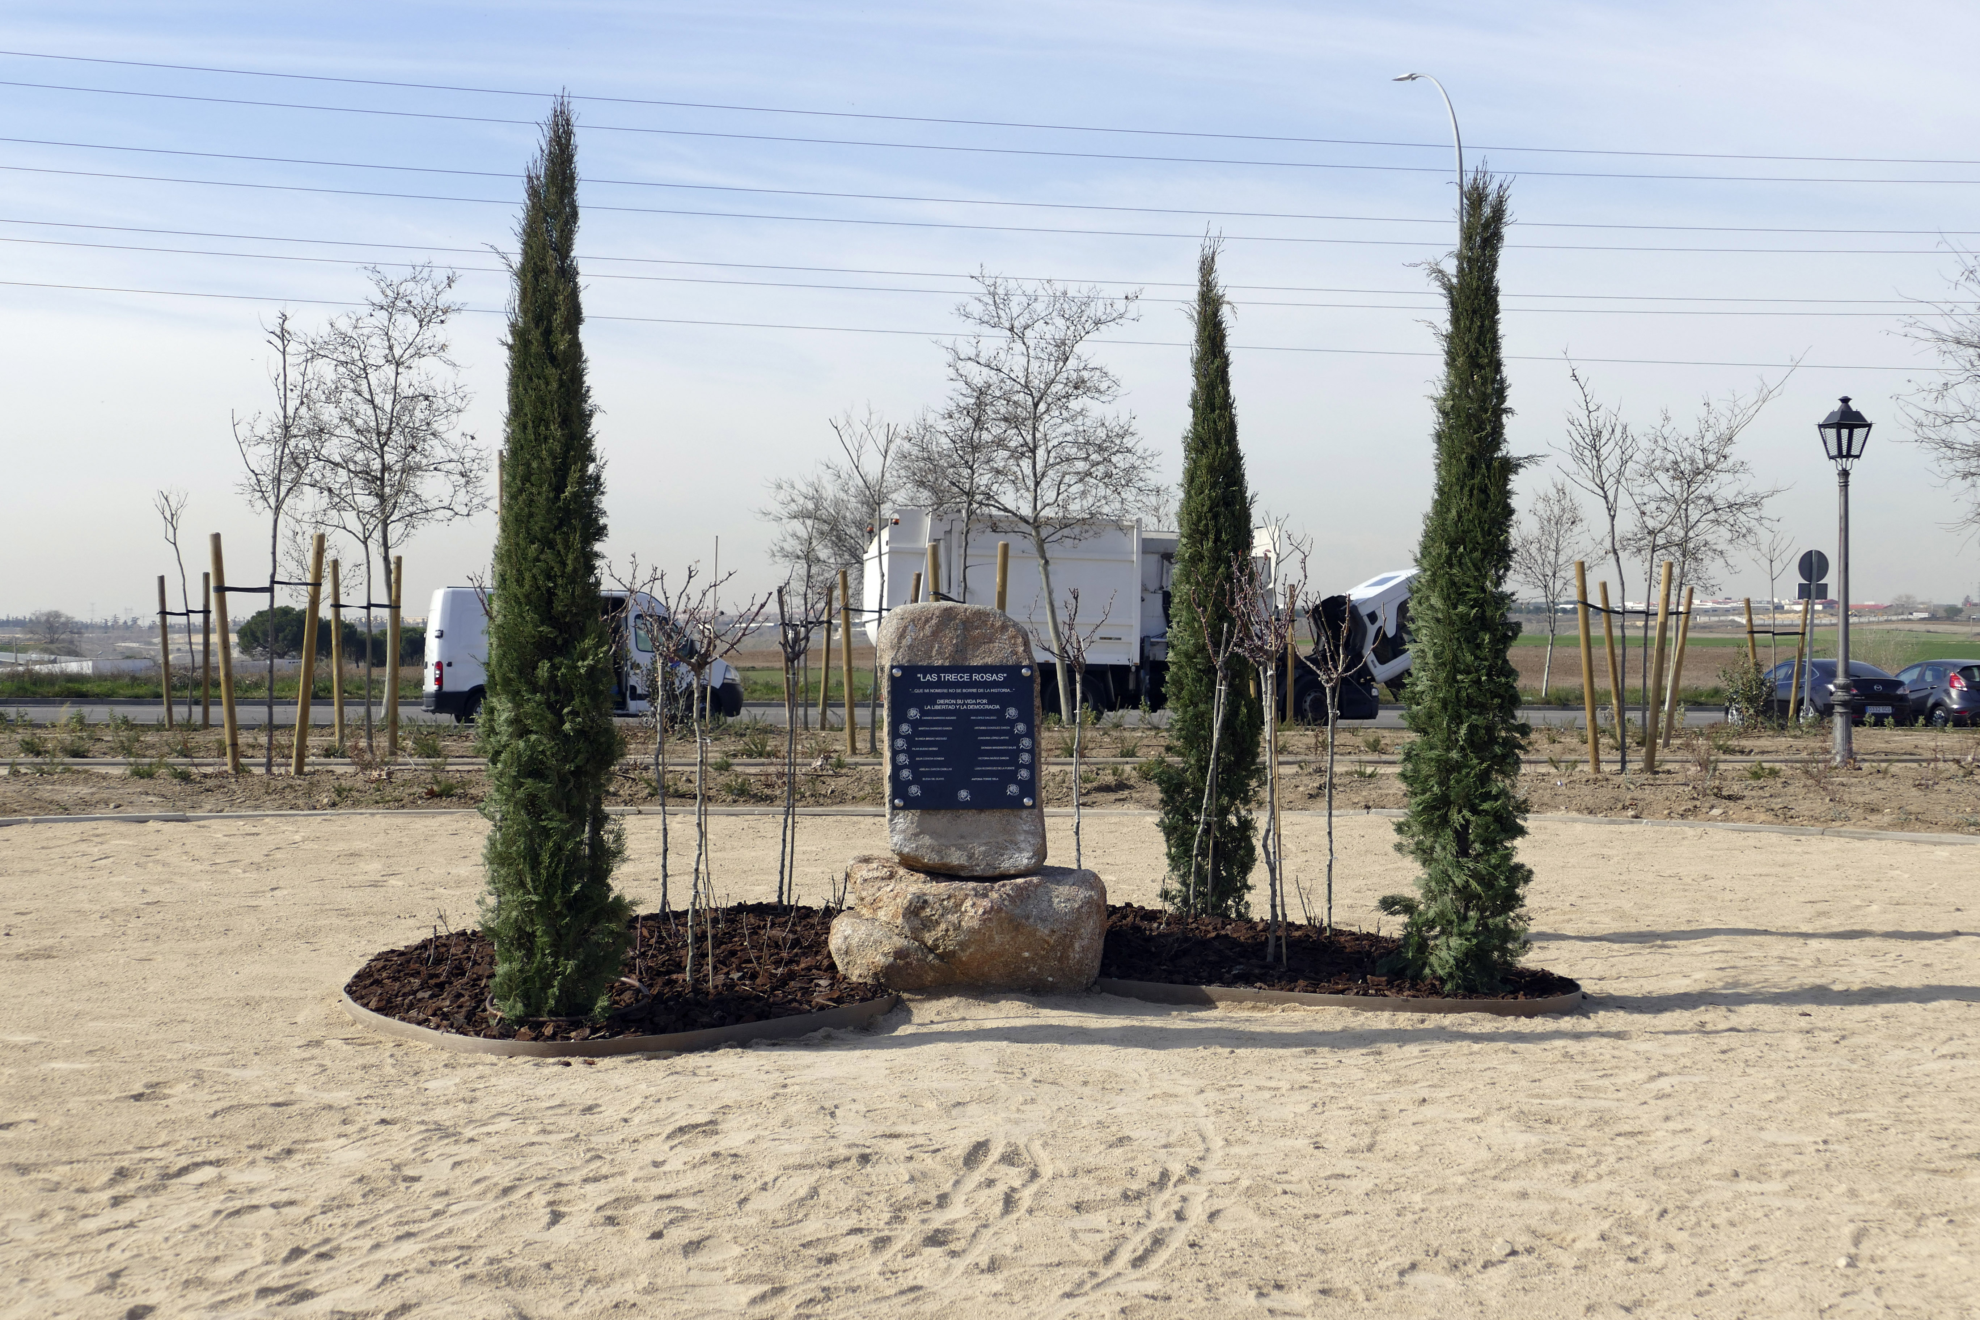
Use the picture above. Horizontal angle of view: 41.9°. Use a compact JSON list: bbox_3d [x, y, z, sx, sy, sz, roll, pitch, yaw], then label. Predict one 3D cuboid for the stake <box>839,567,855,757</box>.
[{"bbox_3d":[-1.710,0.028,30.900,0.088,2.240,0.088,-2,1,0],"label":"stake"}]

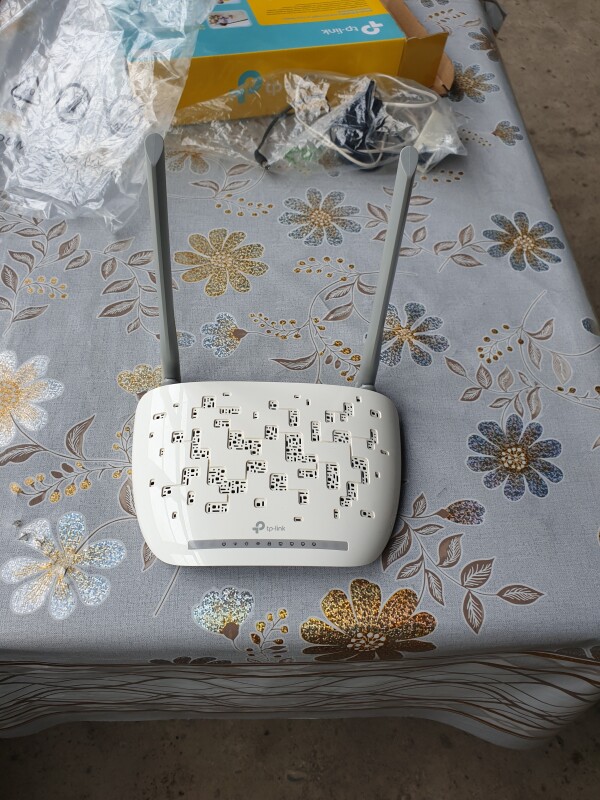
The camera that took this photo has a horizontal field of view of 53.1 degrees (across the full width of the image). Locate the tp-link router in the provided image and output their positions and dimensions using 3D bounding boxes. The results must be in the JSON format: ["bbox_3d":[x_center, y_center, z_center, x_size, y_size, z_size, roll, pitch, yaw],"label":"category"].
[{"bbox_3d":[-0.020,-0.018,0.393,0.197,0.188,0.205,1,58,-2],"label":"tp-link router"}]

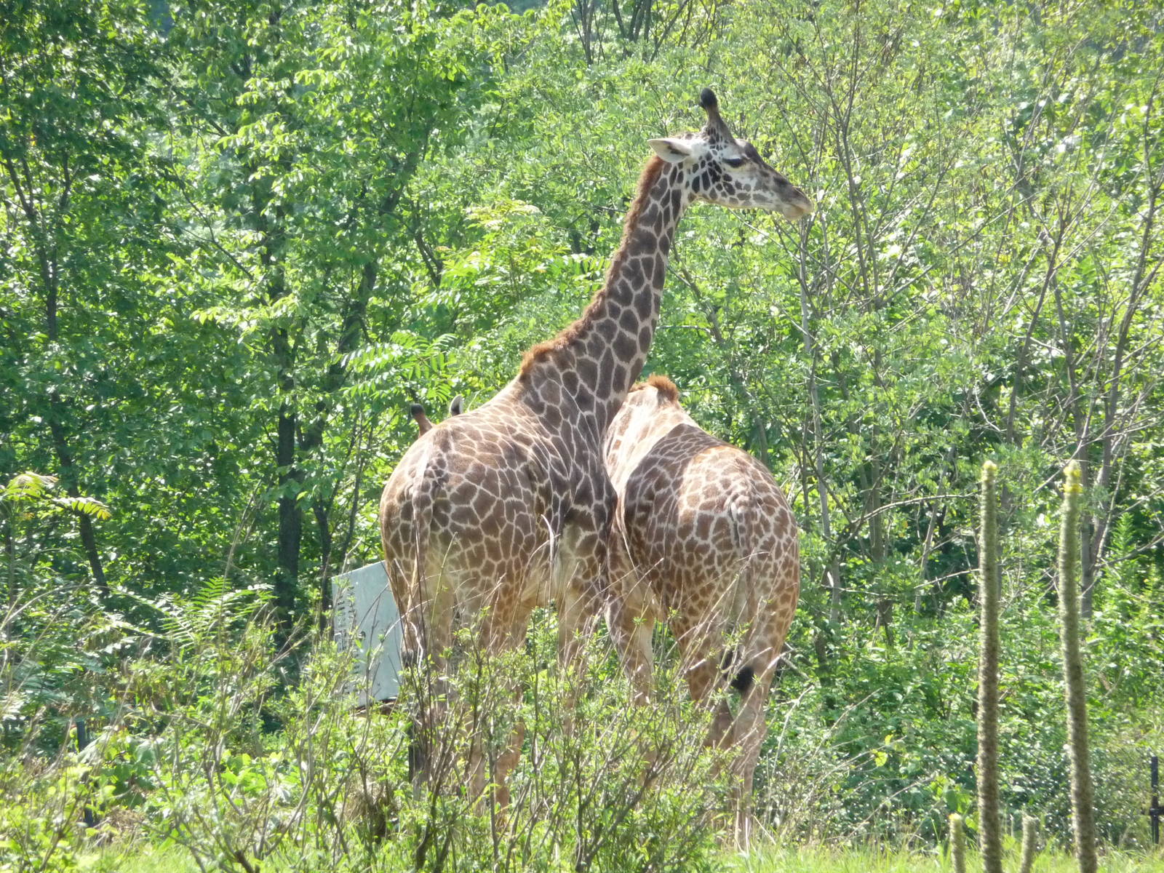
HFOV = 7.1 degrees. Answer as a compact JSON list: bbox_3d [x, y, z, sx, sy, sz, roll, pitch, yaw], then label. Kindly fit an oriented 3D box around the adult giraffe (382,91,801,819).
[{"bbox_3d":[0.057,0.089,47.300,2.250,3.680,0.850,0,0,-42],"label":"adult giraffe"}]

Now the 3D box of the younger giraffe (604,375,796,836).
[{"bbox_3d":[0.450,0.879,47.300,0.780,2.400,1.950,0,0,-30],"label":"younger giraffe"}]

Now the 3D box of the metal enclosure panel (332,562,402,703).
[{"bbox_3d":[-1.070,1.050,50.000,0.550,0.760,0.060,0,0,18],"label":"metal enclosure panel"}]

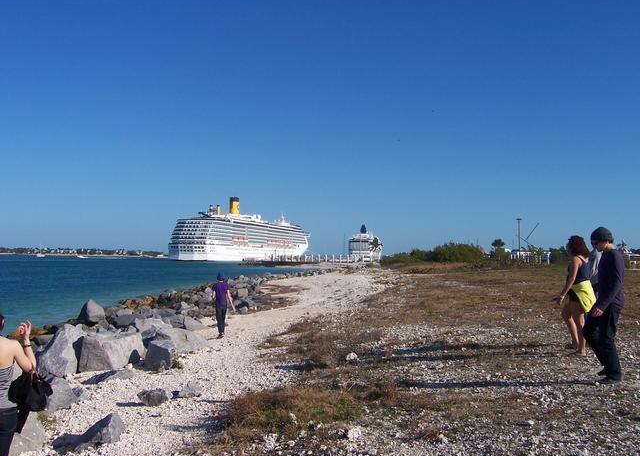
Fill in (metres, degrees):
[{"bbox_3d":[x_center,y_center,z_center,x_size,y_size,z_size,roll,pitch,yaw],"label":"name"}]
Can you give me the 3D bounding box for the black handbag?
[{"bbox_3d":[-2.131,1.277,4.900,0.310,0.410,0.200,0,-2,-11],"label":"black handbag"}]

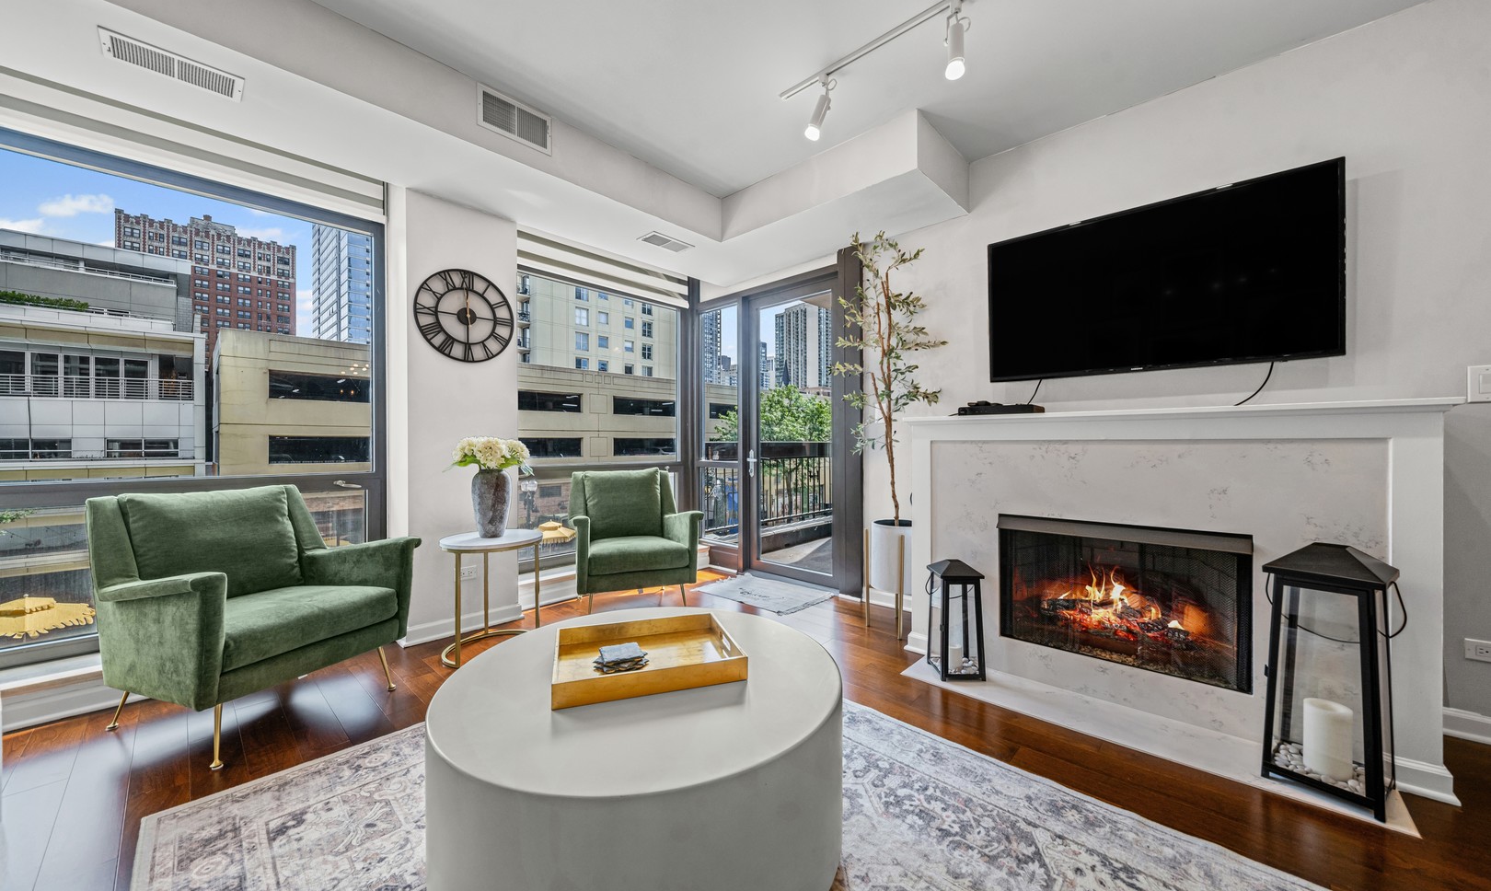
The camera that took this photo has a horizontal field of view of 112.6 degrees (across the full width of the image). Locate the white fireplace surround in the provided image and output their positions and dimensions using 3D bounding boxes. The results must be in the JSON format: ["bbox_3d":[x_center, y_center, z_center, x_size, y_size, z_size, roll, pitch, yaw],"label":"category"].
[{"bbox_3d":[1.621,0.449,2.192,1.670,1.170,0.570,0,0,42],"label":"white fireplace surround"}]

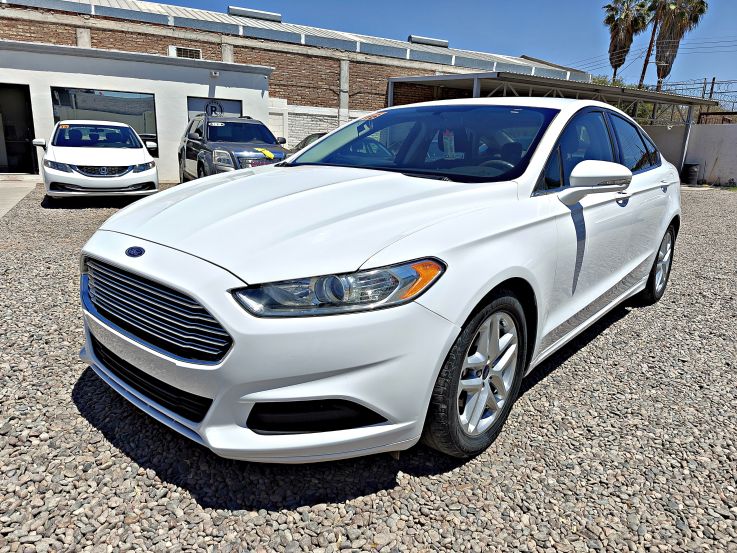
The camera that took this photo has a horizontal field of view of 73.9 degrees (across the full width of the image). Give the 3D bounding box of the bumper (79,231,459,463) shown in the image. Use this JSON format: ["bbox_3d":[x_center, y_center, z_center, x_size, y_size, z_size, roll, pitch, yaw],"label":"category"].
[{"bbox_3d":[-0.619,0.148,1.907,1.830,0.640,0.660,12,18,40],"label":"bumper"}]

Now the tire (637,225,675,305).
[{"bbox_3d":[2.281,-0.131,3.974,0.235,0.655,0.655,12,18,40],"label":"tire"}]

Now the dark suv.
[{"bbox_3d":[-3.190,-2.842,11.378,1.900,1.710,4.700,-6,17,-29],"label":"dark suv"}]

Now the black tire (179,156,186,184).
[{"bbox_3d":[-4.606,-2.647,12.322,0.235,0.720,0.720,-6,17,-29],"label":"black tire"}]

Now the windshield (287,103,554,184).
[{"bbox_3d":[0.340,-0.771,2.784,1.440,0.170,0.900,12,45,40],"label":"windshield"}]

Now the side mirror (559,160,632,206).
[{"bbox_3d":[1.007,-0.421,2.180,0.250,0.190,0.250,12,18,40],"label":"side mirror"}]

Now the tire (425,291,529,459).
[{"bbox_3d":[0.383,0.343,1.901,0.235,0.655,0.655,12,18,40],"label":"tire"}]

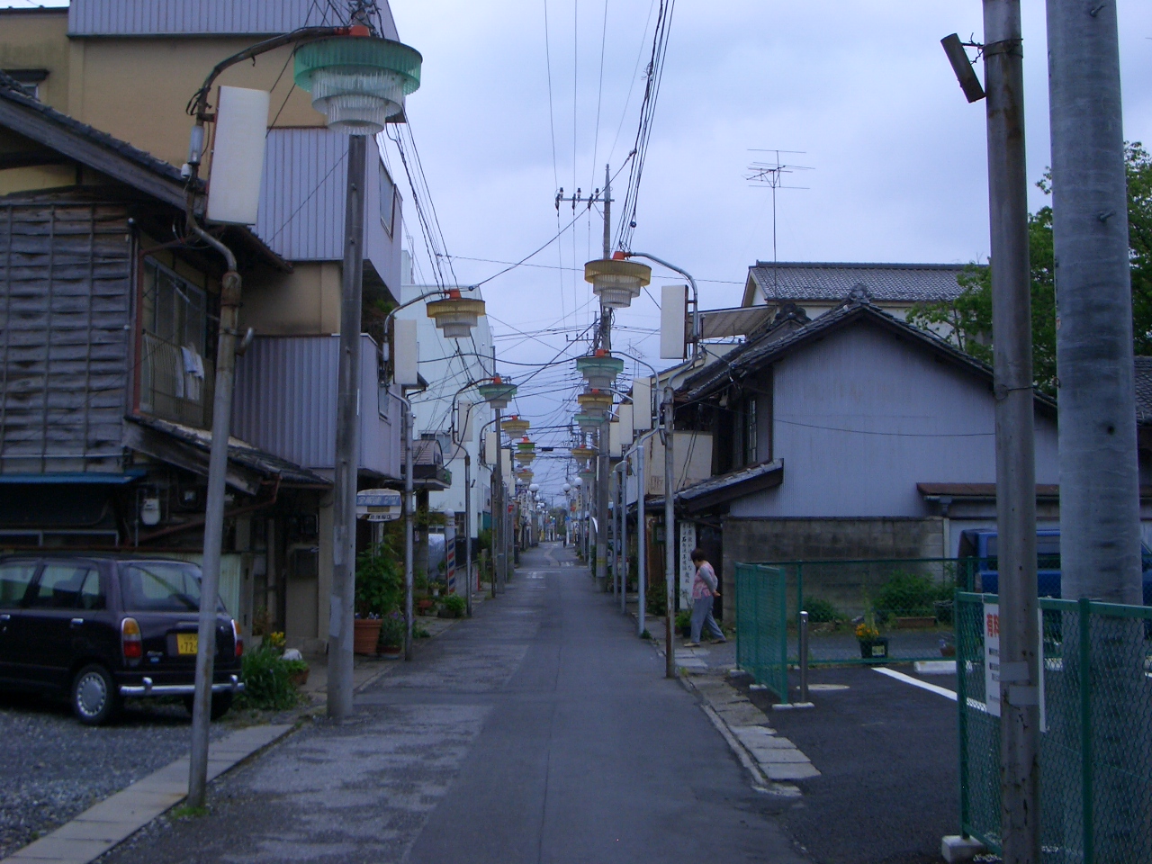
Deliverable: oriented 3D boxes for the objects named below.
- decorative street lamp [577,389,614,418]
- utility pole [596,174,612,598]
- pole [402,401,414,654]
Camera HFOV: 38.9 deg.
[{"bbox_3d":[0.441,-0.652,36.348,0.783,0.626,0.783,0,-4,0],"label":"decorative street lamp"},{"bbox_3d":[0.857,-1.678,49.272,0.360,12.950,0.360,0,-4,0],"label":"utility pole"},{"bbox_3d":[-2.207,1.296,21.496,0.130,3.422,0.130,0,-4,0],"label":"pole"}]

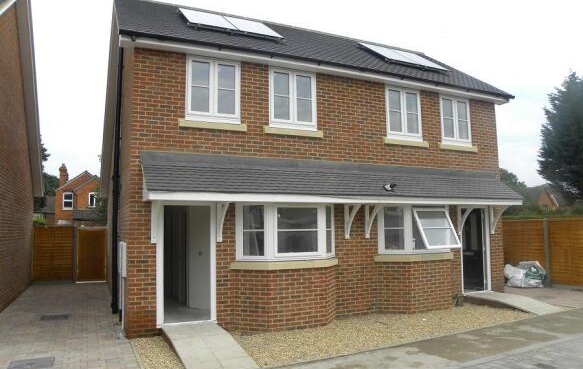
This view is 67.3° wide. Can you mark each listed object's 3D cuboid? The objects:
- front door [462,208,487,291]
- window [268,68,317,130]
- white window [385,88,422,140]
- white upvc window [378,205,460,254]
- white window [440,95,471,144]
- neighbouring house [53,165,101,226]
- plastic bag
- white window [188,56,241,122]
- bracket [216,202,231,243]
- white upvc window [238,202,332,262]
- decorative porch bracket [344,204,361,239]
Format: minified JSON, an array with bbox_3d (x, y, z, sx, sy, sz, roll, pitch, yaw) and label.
[{"bbox_3d":[4.437,1.590,10.652,0.920,2.040,0.100,2,-5,-26],"label":"front door"},{"bbox_3d":[0.039,-1.688,8.738,1.046,1.195,0.100,2,-5,-26],"label":"window"},{"bbox_3d":[2.591,-1.600,10.001,1.046,1.195,0.100,2,-5,-26],"label":"white window"},{"bbox_3d":[2.954,0.971,9.430,2.090,1.050,0.820,2,-5,-26],"label":"white upvc window"},{"bbox_3d":[4.036,-1.550,10.716,1.029,1.195,0.100,2,-5,-26],"label":"white window"},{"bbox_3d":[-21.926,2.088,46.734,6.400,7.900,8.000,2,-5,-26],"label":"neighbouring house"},{"bbox_3d":[6.749,2.582,12.747,1.080,0.720,0.800,-2,-5,18],"label":"plastic bag"},{"bbox_3d":[-1.406,-1.738,8.024,1.029,1.195,0.100,2,-5,-26],"label":"white window"},{"bbox_3d":[-1.159,0.660,7.589,0.100,0.710,0.540,2,-5,-26],"label":"bracket"},{"bbox_3d":[0.036,0.891,8.226,2.090,1.040,0.500,2,-5,-26],"label":"white upvc window"},{"bbox_3d":[1.260,0.743,8.786,0.100,0.710,0.540,2,-5,-26],"label":"decorative porch bracket"}]

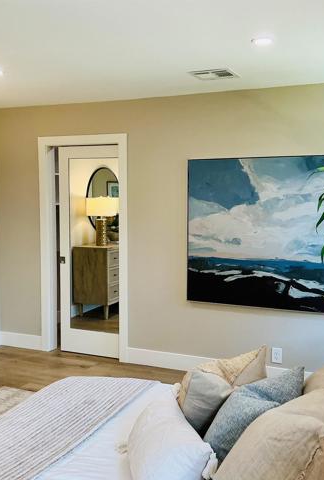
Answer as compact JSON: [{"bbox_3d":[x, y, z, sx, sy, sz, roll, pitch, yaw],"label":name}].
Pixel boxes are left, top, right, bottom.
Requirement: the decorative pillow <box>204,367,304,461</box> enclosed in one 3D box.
[{"bbox_3d":[0.331,0.683,1.923,0.180,0.460,0.480,44,20,13],"label":"decorative pillow"}]

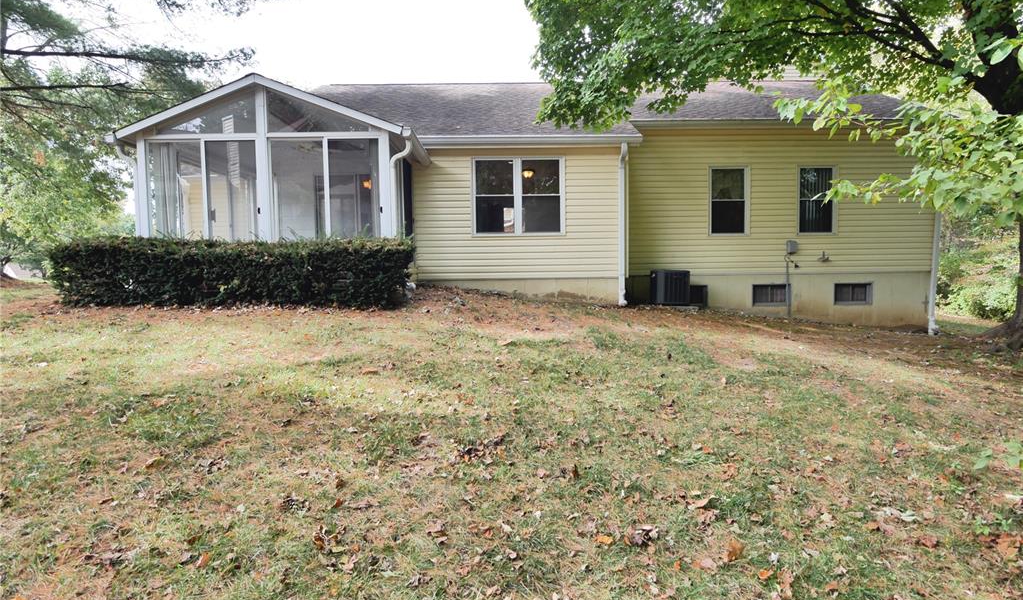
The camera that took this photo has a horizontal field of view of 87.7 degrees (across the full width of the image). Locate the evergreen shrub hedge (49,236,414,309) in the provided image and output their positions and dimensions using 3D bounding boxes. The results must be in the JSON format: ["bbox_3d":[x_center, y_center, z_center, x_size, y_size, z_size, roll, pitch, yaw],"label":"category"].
[{"bbox_3d":[-3.579,-0.368,7.270,4.448,0.878,1.071,-1,3,-1],"label":"evergreen shrub hedge"}]

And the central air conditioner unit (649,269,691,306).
[{"bbox_3d":[3.300,-0.276,11.225,0.711,0.720,0.683,-1,3,-1],"label":"central air conditioner unit"}]

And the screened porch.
[{"bbox_3d":[-3.746,-1.780,9.934,4.404,3.304,4.049,-1,3,-1],"label":"screened porch"}]

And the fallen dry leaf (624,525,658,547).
[{"bbox_3d":[0.606,1.098,2.480,0.130,0.045,0.097,2,10,-2],"label":"fallen dry leaf"}]

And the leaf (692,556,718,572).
[{"bbox_3d":[0.841,1.146,2.306,0.085,0.025,0.069,2,10,-2],"label":"leaf"}]

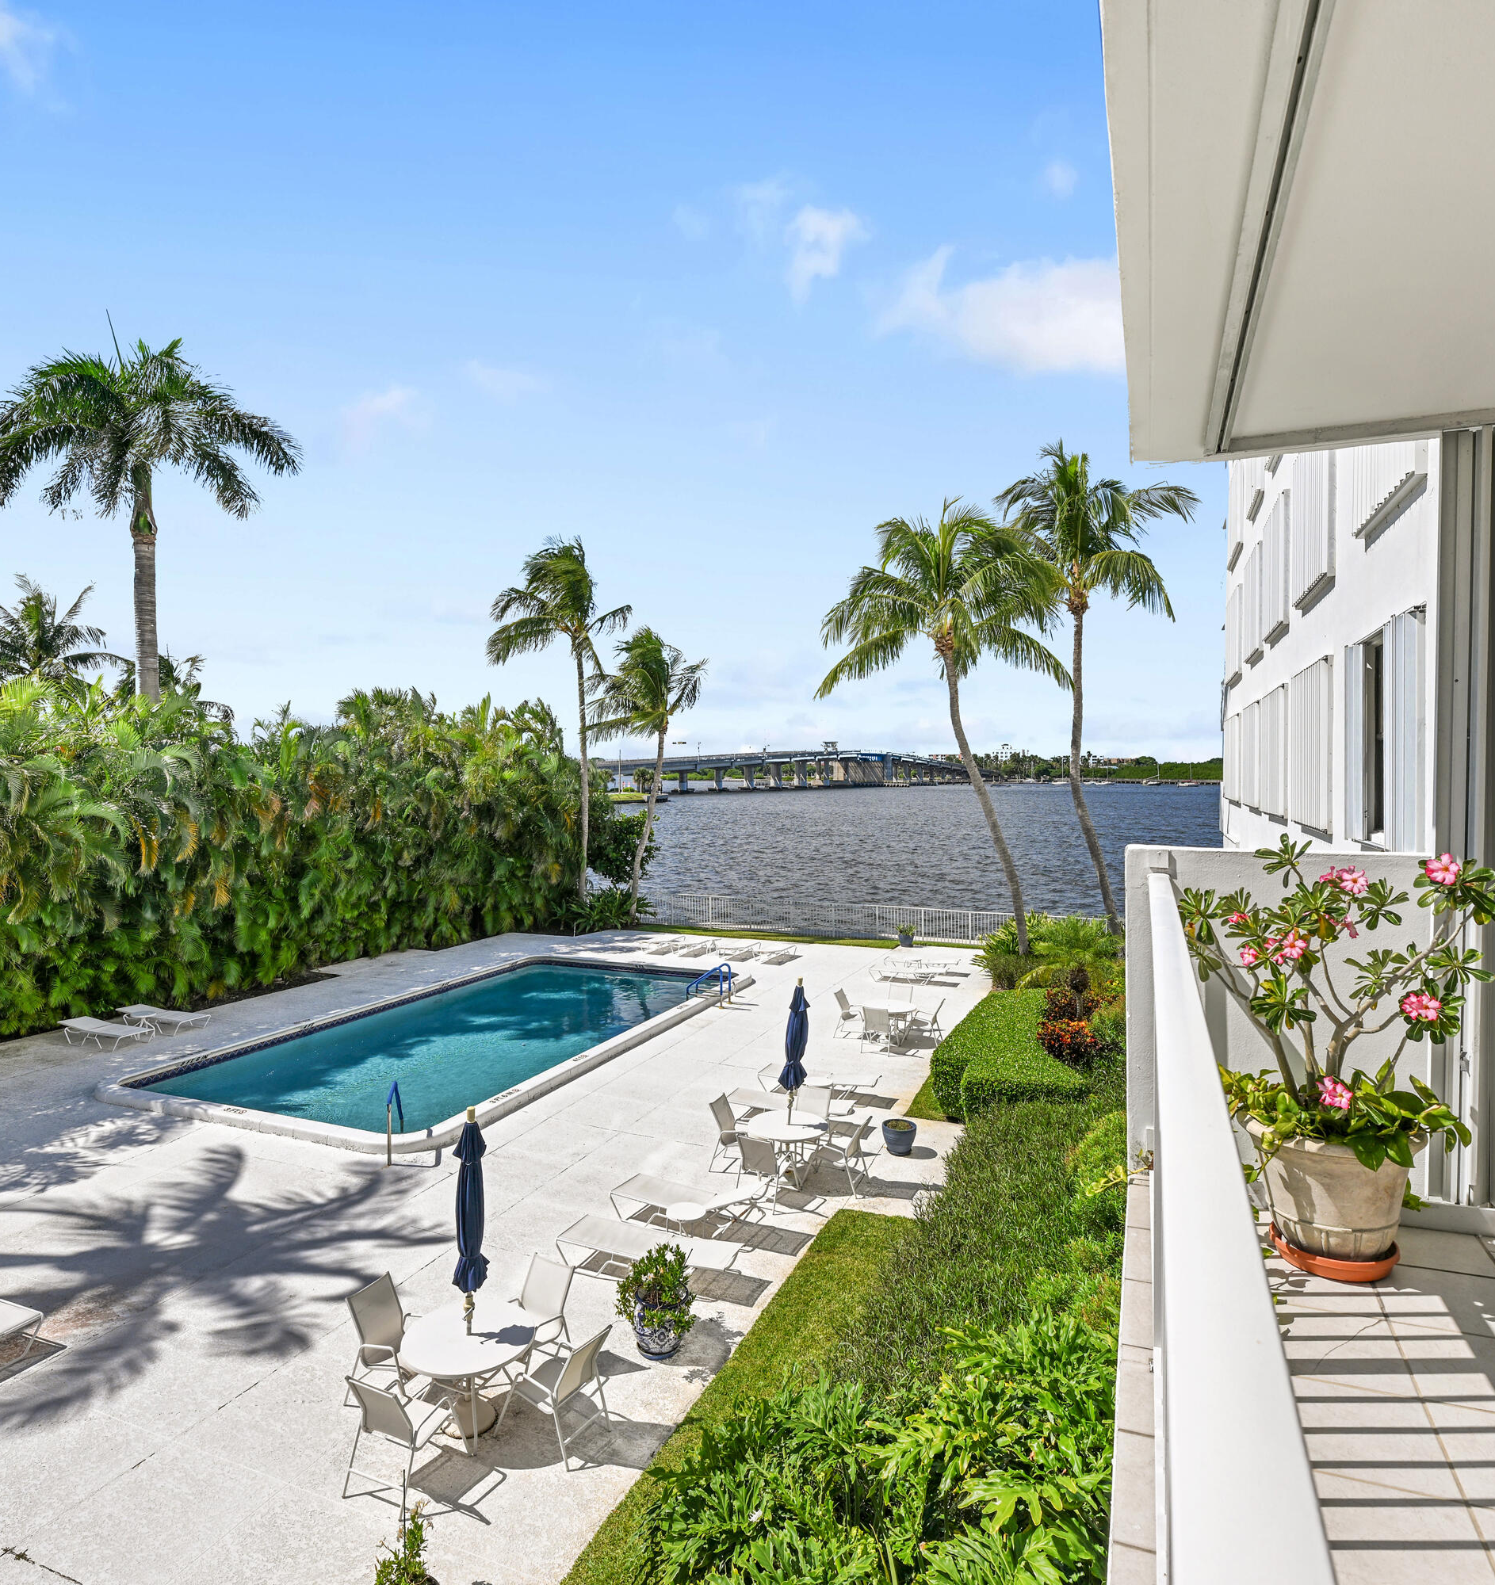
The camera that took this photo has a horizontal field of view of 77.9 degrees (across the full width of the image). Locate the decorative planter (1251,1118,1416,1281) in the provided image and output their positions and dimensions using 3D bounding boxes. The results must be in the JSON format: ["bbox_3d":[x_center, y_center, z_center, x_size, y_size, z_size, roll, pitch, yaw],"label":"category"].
[{"bbox_3d":[1.694,1.140,2.705,0.440,0.390,0.440,0,1,24],"label":"decorative planter"}]

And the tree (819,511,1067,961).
[{"bbox_3d":[5.617,-1.679,26.478,6.900,13.370,6.900,0,1,24],"label":"tree"}]

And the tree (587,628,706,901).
[{"bbox_3d":[-3.668,-0.540,33.493,4.300,10.910,4.300,0,1,0],"label":"tree"}]

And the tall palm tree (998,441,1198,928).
[{"bbox_3d":[10.226,-2.630,26.966,5.800,15.250,5.800,0,1,24],"label":"tall palm tree"}]

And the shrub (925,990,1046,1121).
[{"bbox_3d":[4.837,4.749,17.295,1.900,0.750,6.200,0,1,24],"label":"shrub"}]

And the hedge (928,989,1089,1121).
[{"bbox_3d":[5.131,4.750,17.218,2.500,0.750,6.500,0,1,24],"label":"hedge"}]

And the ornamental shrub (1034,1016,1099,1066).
[{"bbox_3d":[5.996,4.674,17.361,1.150,0.900,1.100,0,1,24],"label":"ornamental shrub"}]

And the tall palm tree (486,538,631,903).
[{"bbox_3d":[-6.765,-2.156,33.472,5.200,14.140,5.200,0,1,0],"label":"tall palm tree"}]

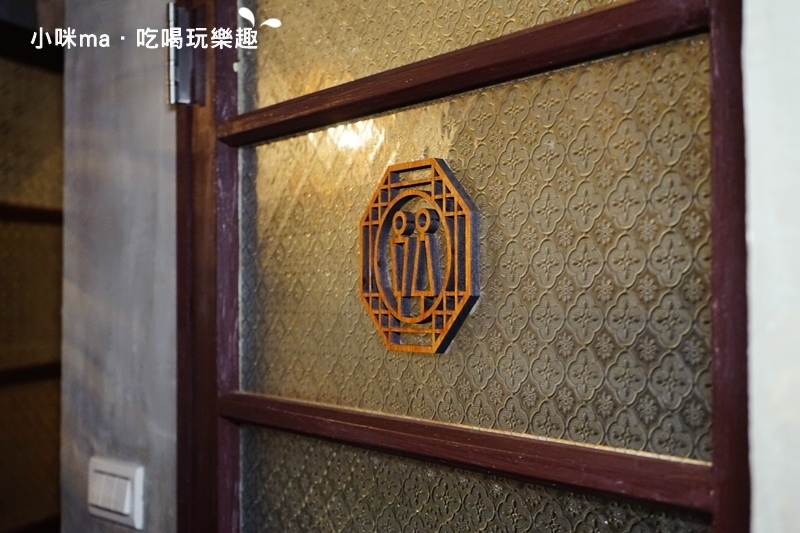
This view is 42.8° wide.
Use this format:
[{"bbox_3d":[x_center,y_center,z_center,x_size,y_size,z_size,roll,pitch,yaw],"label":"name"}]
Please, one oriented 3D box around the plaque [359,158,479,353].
[{"bbox_3d":[0.013,-0.007,0.797,0.011,0.147,0.138,2,-3,-37],"label":"plaque"}]

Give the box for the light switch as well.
[{"bbox_3d":[-0.331,0.262,1.195,0.013,0.071,0.119,2,-3,-40],"label":"light switch"}]

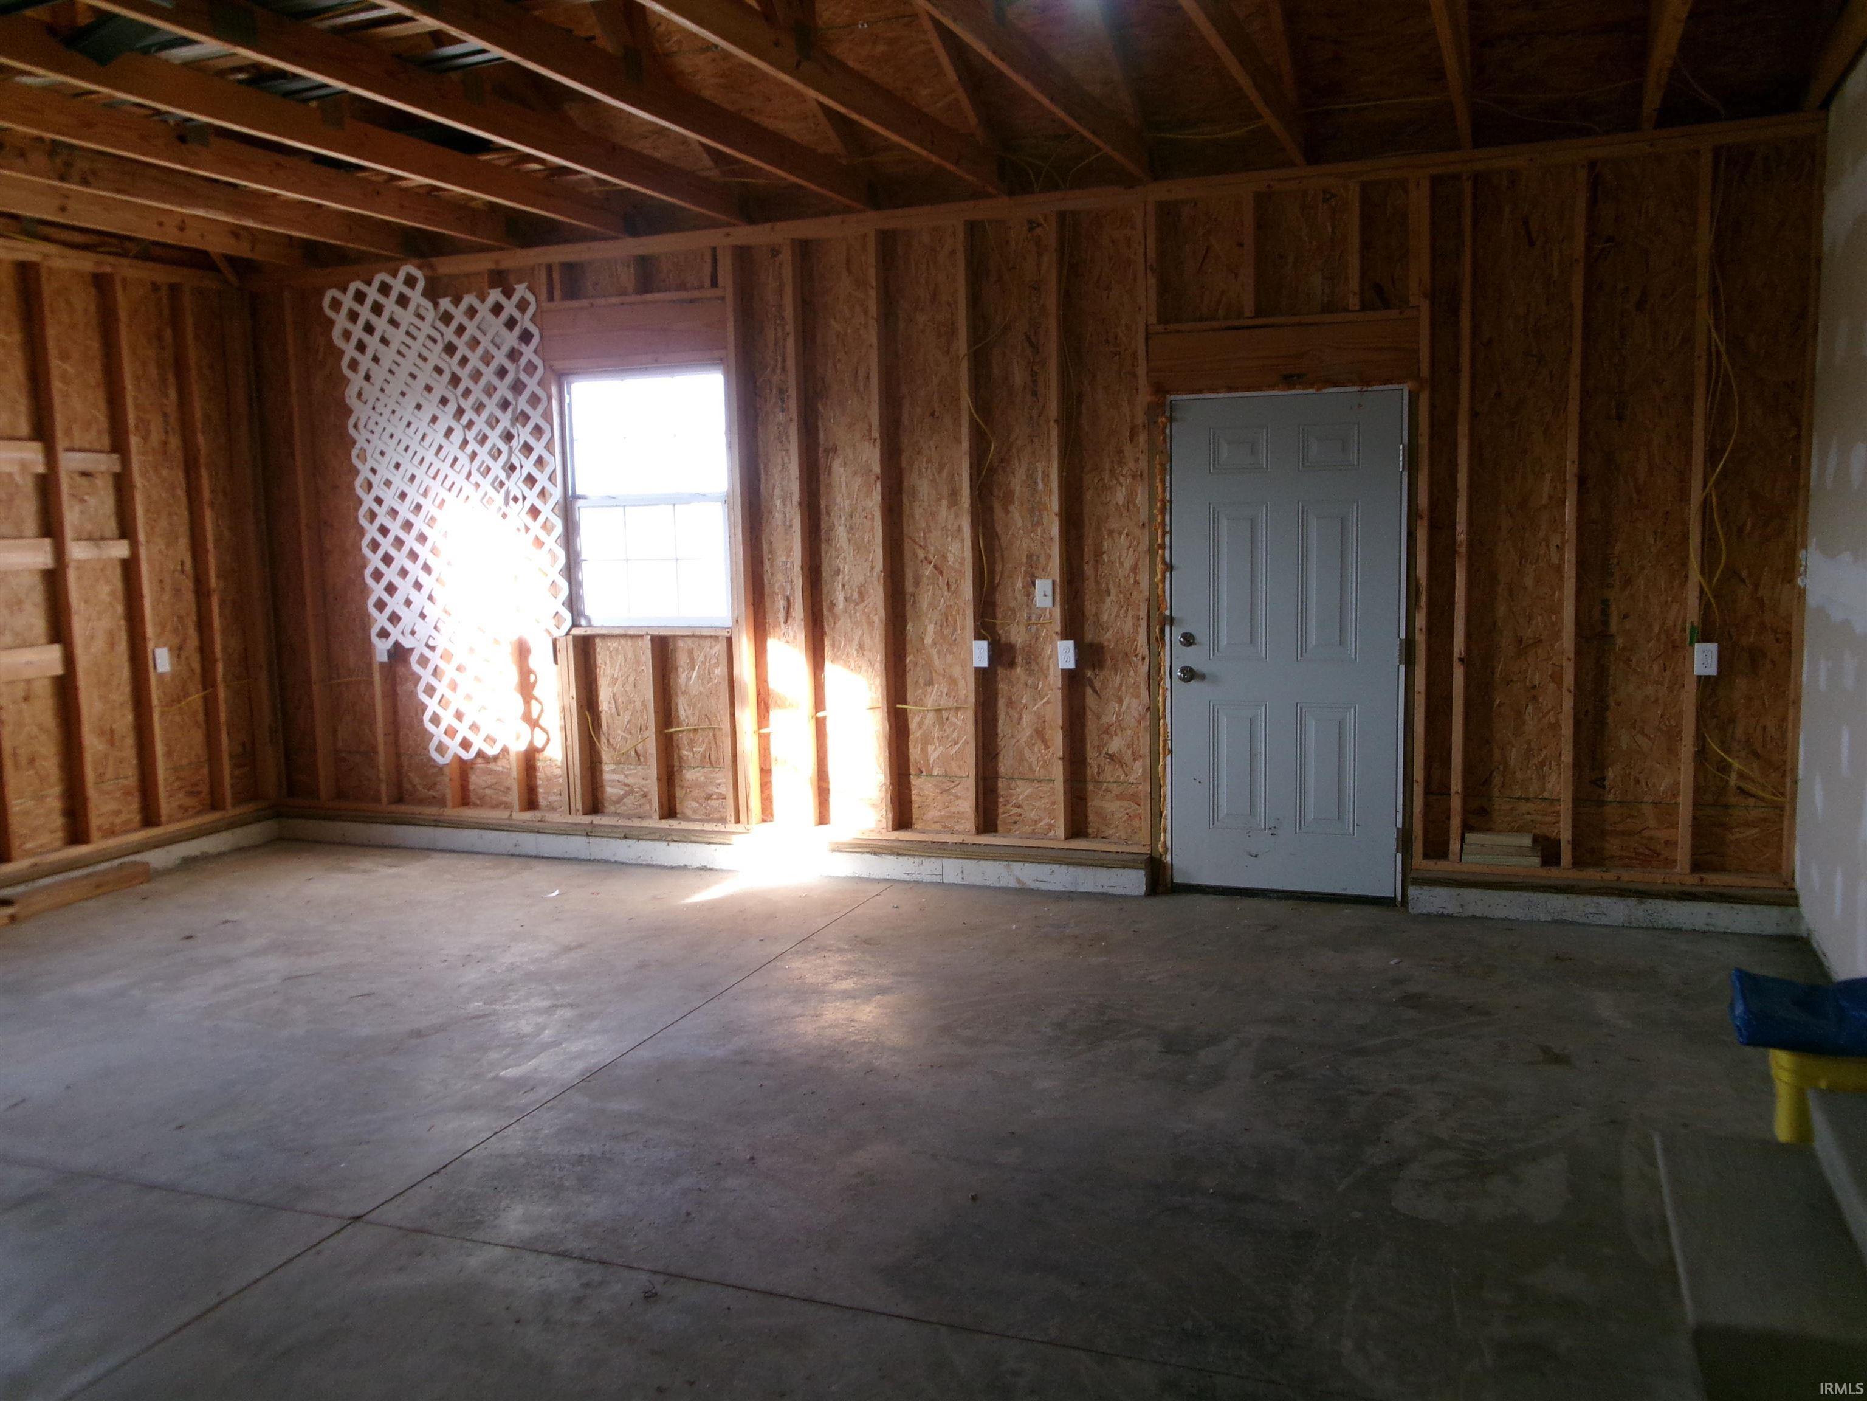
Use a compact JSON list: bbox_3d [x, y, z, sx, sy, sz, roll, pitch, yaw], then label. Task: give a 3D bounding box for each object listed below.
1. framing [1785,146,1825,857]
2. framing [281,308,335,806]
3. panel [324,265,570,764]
[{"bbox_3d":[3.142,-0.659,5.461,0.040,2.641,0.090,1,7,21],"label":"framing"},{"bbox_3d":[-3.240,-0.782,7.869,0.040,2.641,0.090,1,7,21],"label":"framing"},{"bbox_3d":[-2.401,-0.900,7.466,1.375,2.475,0.040,1,7,21],"label":"panel"}]

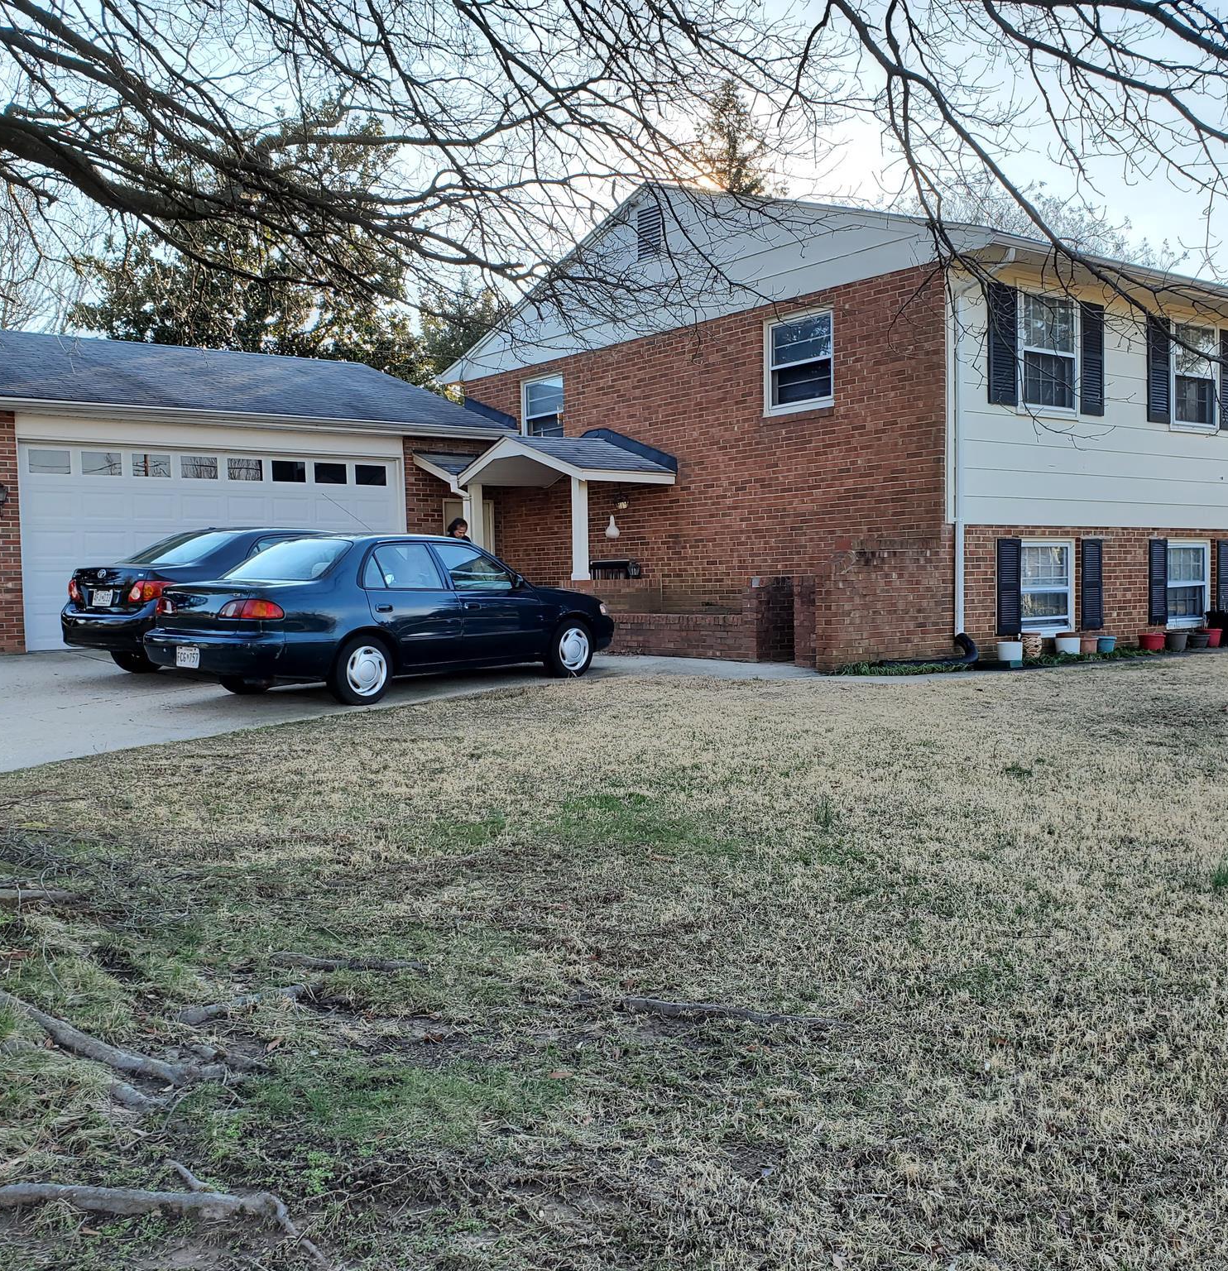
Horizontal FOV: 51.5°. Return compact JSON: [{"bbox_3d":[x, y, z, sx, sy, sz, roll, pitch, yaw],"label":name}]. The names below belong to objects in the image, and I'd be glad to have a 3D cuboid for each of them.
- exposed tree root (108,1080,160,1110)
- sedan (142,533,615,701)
[{"bbox_3d":[-1.245,1.191,3.300,0.170,0.050,0.060,1,3,36],"label":"exposed tree root"},{"bbox_3d":[-1.840,-0.233,11.340,1.700,1.385,4.420,3,5,39],"label":"sedan"}]

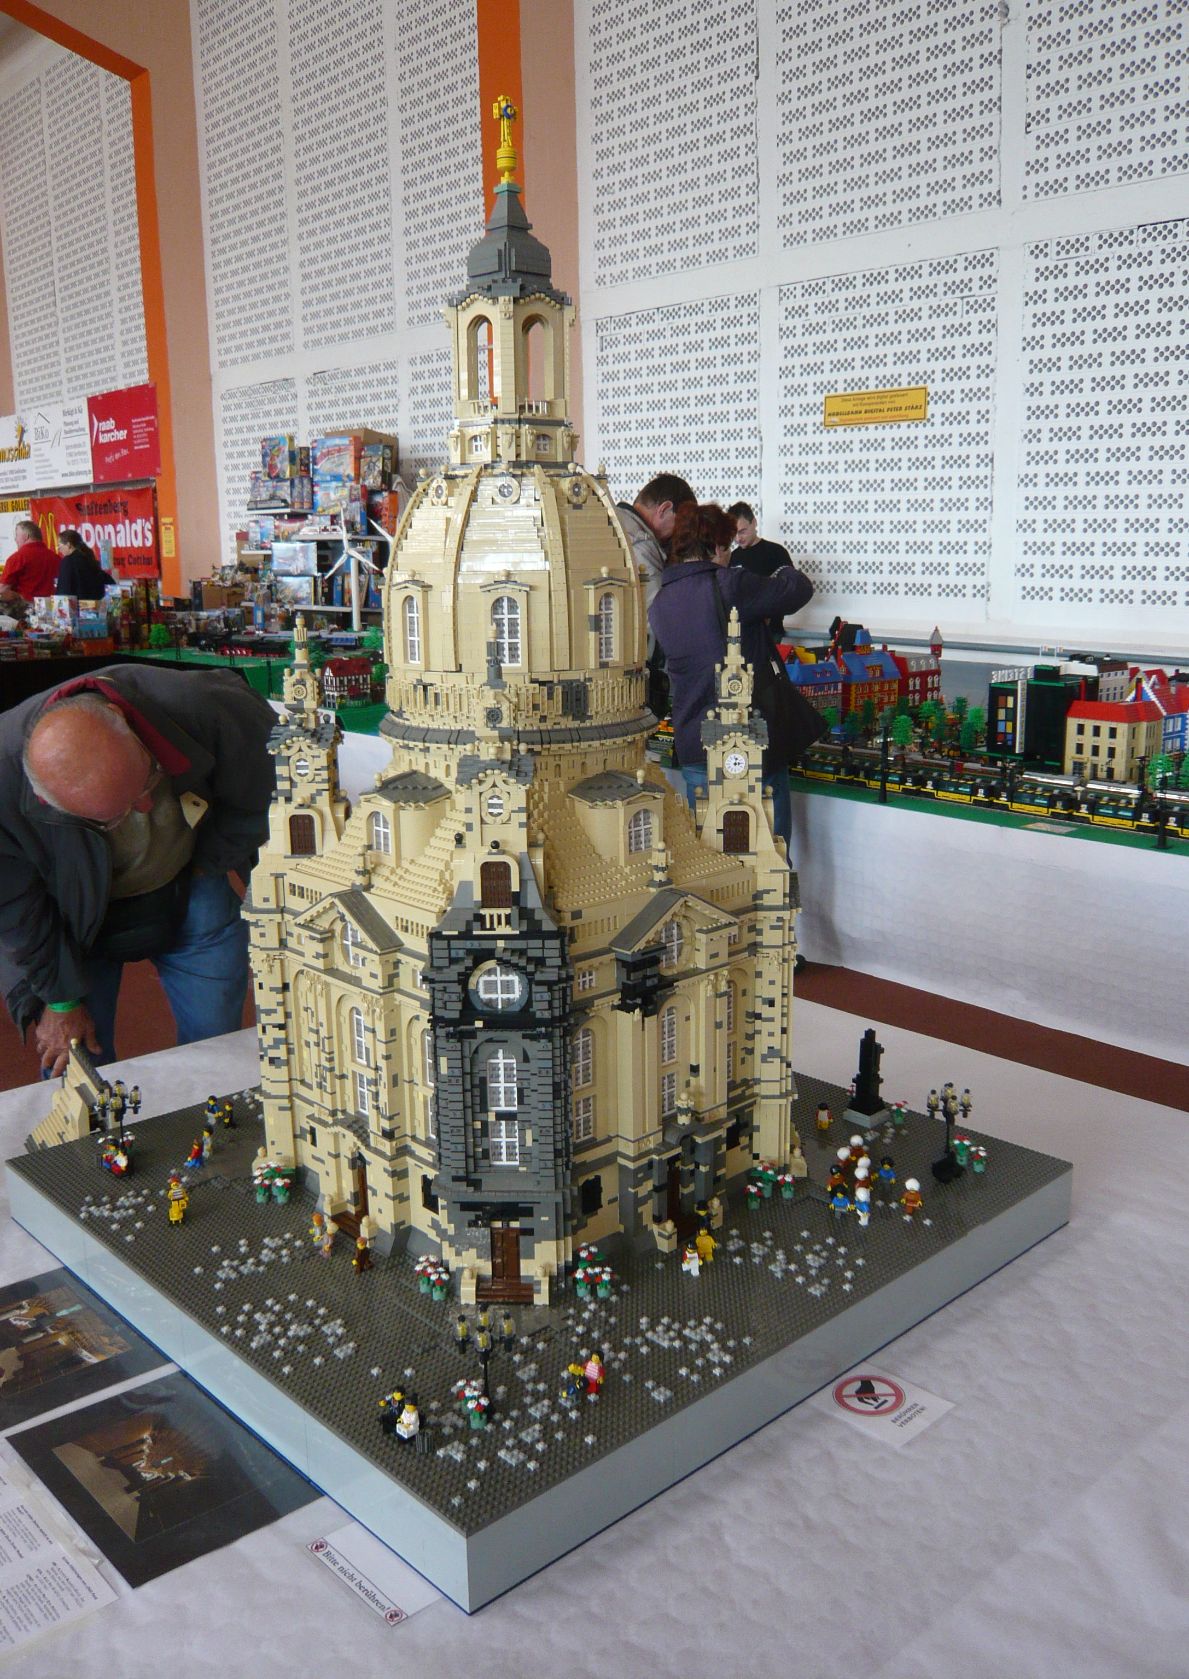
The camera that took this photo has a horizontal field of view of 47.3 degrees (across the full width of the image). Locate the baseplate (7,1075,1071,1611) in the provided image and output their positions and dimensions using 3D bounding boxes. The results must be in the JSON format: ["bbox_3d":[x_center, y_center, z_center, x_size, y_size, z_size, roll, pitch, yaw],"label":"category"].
[{"bbox_3d":[-0.084,0.482,1.855,1.024,0.079,1.024,-11,15,-42],"label":"baseplate"}]

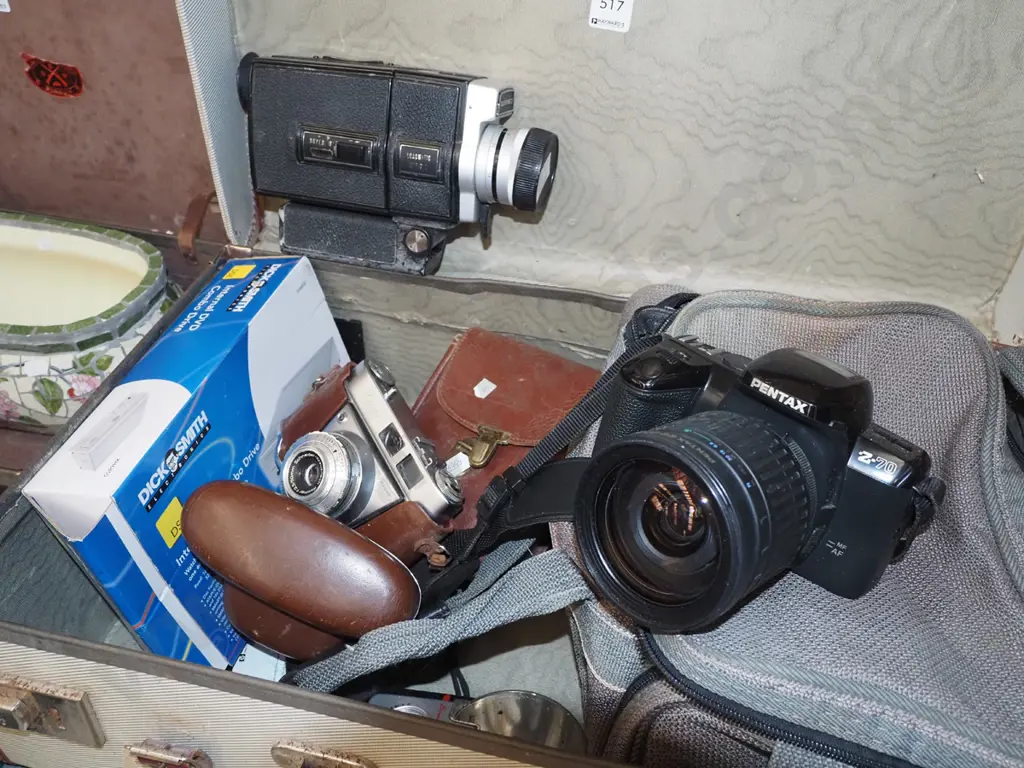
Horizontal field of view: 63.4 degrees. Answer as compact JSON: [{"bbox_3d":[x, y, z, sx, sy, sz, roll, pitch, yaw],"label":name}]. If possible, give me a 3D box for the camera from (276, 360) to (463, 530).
[{"bbox_3d":[-0.098,0.054,0.552,0.078,0.086,0.122,7,43,-57],"label":"camera"}]

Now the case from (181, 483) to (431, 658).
[{"bbox_3d":[-0.115,0.102,0.455,0.132,0.072,0.066,19,44,19],"label":"case"}]

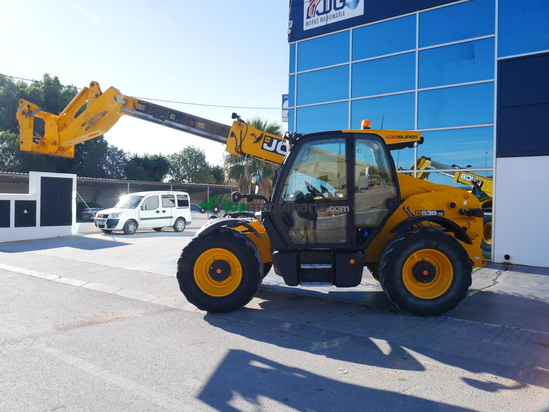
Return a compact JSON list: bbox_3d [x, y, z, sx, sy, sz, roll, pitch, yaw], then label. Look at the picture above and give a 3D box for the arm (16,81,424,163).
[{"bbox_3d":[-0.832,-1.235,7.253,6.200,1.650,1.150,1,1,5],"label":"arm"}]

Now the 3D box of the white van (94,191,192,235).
[{"bbox_3d":[-5.670,0.260,19.440,1.720,1.820,4.250,2,1,37],"label":"white van"}]

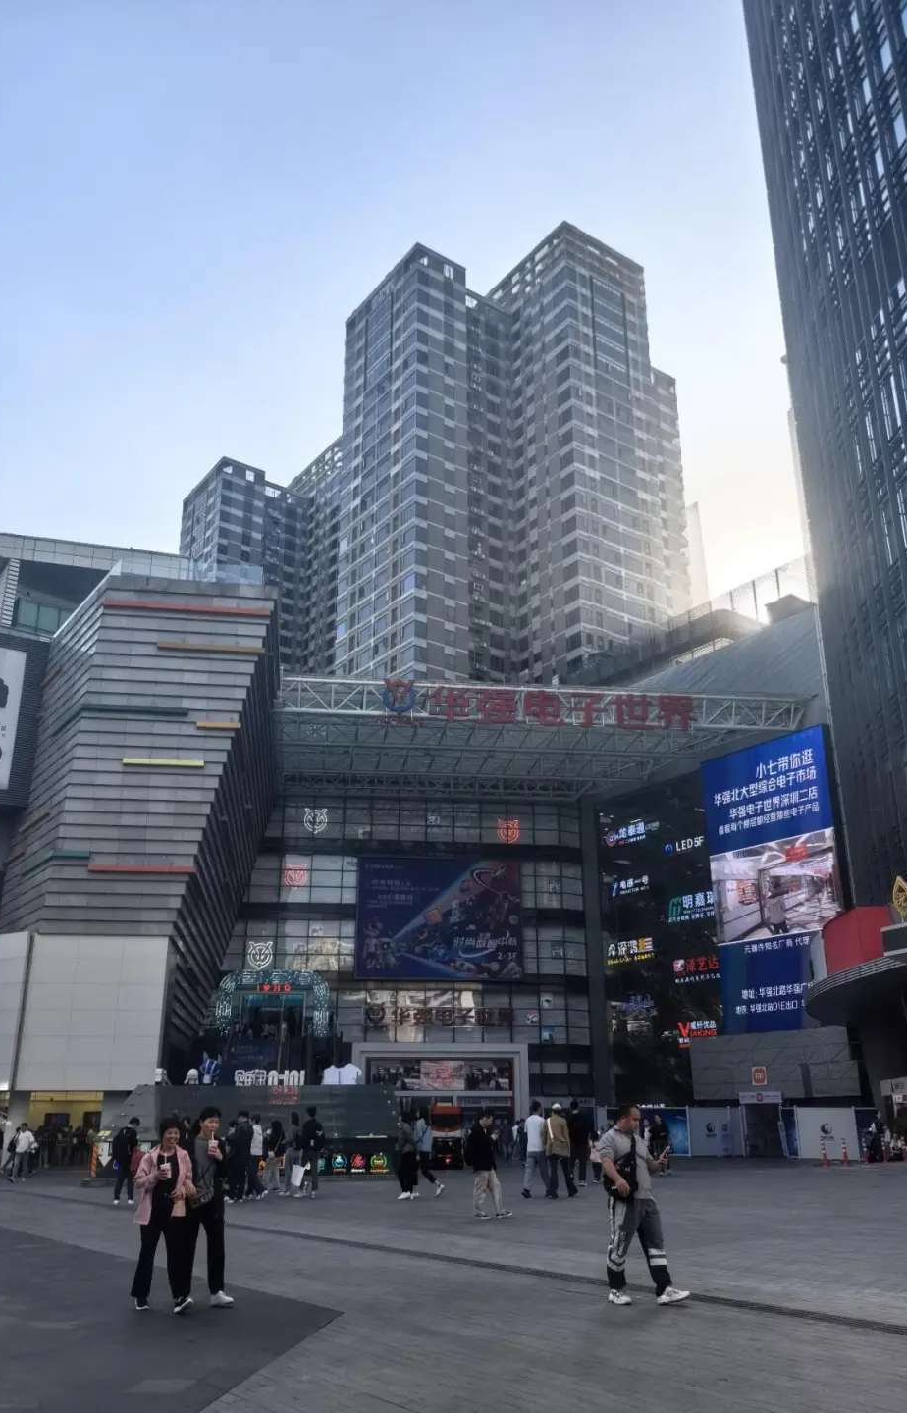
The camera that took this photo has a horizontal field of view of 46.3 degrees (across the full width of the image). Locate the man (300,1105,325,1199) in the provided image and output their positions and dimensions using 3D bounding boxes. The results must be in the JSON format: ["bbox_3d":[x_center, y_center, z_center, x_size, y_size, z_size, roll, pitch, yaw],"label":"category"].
[{"bbox_3d":[-2.880,9.108,21.720,0.500,1.741,0.420,5,-21,-14],"label":"man"}]

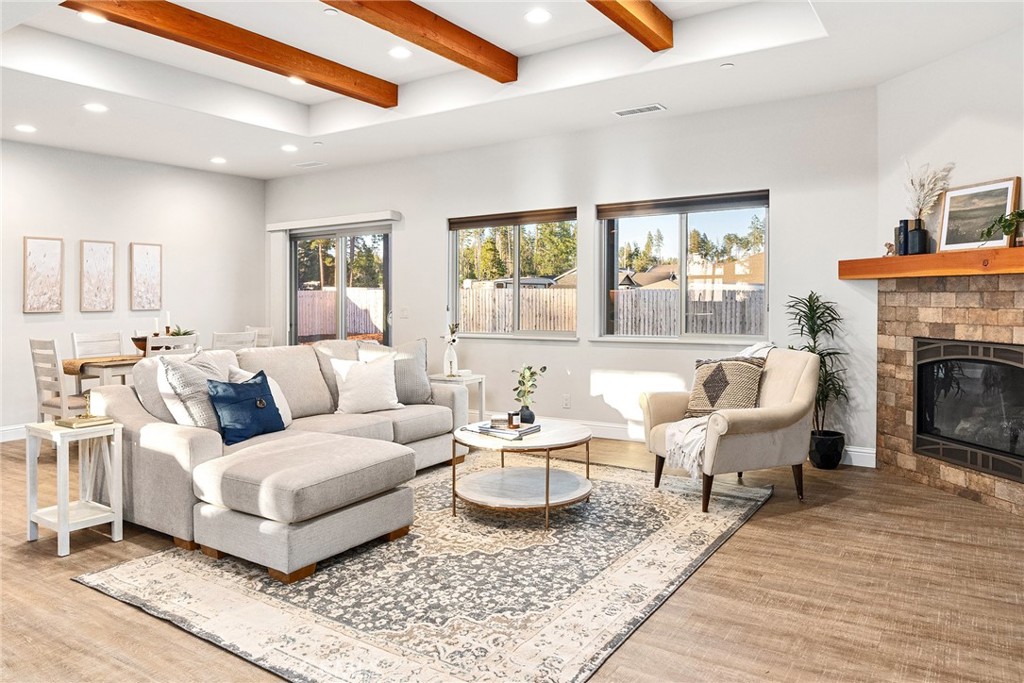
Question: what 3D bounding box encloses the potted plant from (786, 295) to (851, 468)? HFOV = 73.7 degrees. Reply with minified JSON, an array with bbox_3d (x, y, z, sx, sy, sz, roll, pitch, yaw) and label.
[{"bbox_3d":[2.275,0.275,5.060,0.430,1.310,0.420,2,3,32],"label":"potted plant"}]

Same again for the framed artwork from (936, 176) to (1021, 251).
[{"bbox_3d":[2.740,-0.725,4.025,0.041,0.401,0.488,5,3,-12],"label":"framed artwork"}]

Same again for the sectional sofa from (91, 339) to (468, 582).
[{"bbox_3d":[-1.085,0.519,4.398,1.780,0.964,2.294,2,5,33],"label":"sectional sofa"}]

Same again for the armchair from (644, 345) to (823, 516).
[{"bbox_3d":[1.422,0.517,4.394,0.867,0.912,0.932,-2,4,-19],"label":"armchair"}]

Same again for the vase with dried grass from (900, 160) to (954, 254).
[{"bbox_3d":[2.658,-0.854,4.367,0.260,0.608,0.320,-1,2,-13],"label":"vase with dried grass"}]

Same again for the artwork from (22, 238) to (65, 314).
[{"bbox_3d":[-4.395,-0.618,6.410,0.038,0.703,0.315,2,5,33],"label":"artwork"}]

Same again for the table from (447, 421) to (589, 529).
[{"bbox_3d":[0.068,0.771,4.089,0.835,0.475,0.835,-1,2,0],"label":"table"}]

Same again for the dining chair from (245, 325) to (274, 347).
[{"bbox_3d":[-2.690,0.356,6.684,0.470,0.975,0.560,1,3,33],"label":"dining chair"}]

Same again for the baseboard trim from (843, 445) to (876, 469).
[{"bbox_3d":[2.532,0.842,4.980,0.222,0.150,0.018,2,5,33],"label":"baseboard trim"}]

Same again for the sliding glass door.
[{"bbox_3d":[-2.001,-0.258,7.760,1.620,2.040,0.110,1,3,33],"label":"sliding glass door"}]

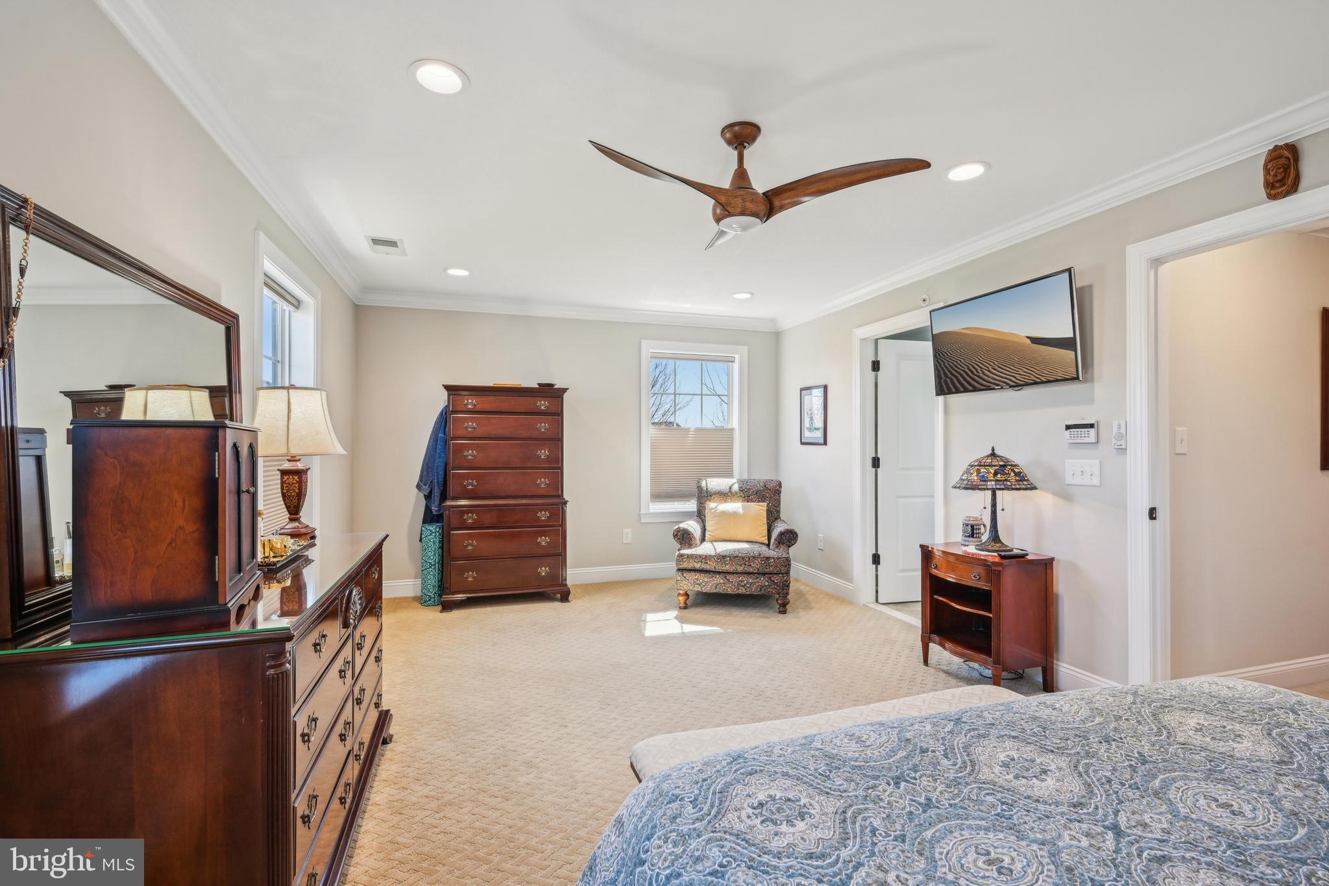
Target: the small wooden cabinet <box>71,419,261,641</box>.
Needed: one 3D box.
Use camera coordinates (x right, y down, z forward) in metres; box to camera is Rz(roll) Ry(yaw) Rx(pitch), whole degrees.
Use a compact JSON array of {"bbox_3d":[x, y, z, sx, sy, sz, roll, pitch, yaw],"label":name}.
[{"bbox_3d":[-1.105,0.171,1.354,0.250,0.424,0.369,0,0,-25],"label":"small wooden cabinet"}]

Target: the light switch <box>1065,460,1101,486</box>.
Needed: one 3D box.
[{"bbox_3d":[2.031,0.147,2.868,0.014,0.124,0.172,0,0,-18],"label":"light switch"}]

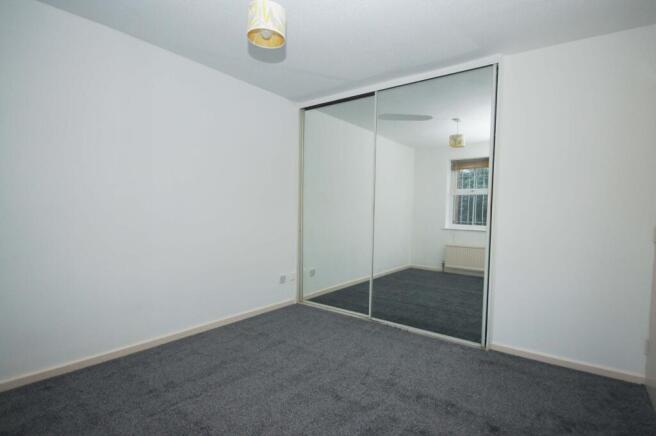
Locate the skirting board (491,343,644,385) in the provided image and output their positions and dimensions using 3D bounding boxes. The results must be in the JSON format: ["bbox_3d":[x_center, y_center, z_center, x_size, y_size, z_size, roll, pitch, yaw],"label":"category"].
[{"bbox_3d":[1.721,1.062,2.160,0.900,0.064,0.018,2,2,31],"label":"skirting board"}]

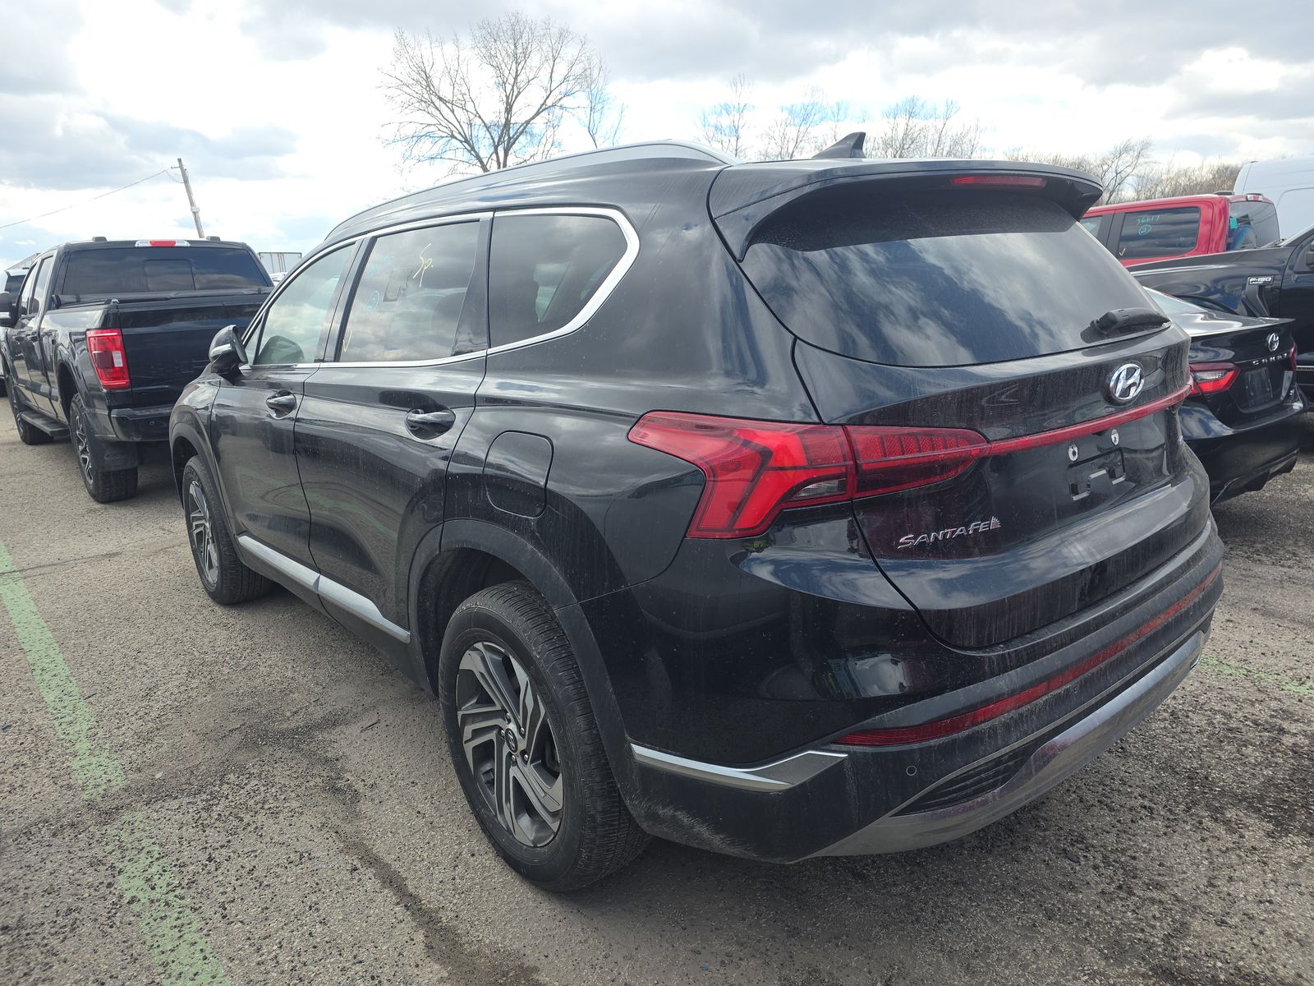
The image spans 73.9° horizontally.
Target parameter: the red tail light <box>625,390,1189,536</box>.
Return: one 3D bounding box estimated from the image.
[{"bbox_3d":[0.729,-0.183,1.803,1.720,0.200,0.440,-15,17,-37],"label":"red tail light"}]

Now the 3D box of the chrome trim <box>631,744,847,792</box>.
[{"bbox_3d":[0.120,0.431,1.445,0.140,0.130,0.420,-15,17,-37],"label":"chrome trim"}]

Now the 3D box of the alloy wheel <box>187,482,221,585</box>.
[{"bbox_3d":[-2.070,0.177,4.176,0.170,0.480,0.480,-15,17,-37],"label":"alloy wheel"}]

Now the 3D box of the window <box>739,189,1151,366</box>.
[{"bbox_3d":[0.722,-0.447,1.807,1.350,0.450,0.100,-15,-22,-37],"label":"window"}]

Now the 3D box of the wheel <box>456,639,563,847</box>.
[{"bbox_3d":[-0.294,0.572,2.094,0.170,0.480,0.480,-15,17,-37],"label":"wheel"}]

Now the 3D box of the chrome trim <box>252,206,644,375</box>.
[{"bbox_3d":[-0.803,-0.535,2.499,0.170,0.425,2.330,-13,16,-38],"label":"chrome trim"}]

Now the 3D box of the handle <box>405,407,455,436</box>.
[{"bbox_3d":[-0.535,-0.159,2.024,0.055,0.052,0.230,-13,16,-38],"label":"handle"}]

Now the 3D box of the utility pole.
[{"bbox_3d":[-25.680,-13.999,49.662,0.320,9.550,0.320,-17,18,-23],"label":"utility pole"}]

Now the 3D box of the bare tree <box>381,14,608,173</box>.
[{"bbox_3d":[-7.963,-16.589,44.891,10.800,14.500,10.500,-6,14,-8],"label":"bare tree"}]

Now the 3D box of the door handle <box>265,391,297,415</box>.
[{"bbox_3d":[-1.240,-0.291,2.872,0.055,0.052,0.230,-13,16,-38],"label":"door handle"}]

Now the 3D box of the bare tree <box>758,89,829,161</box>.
[{"bbox_3d":[7.178,-15.225,45.870,3.900,11.301,3.900,-13,16,-38],"label":"bare tree"}]

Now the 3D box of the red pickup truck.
[{"bbox_3d":[4.767,-1.822,8.754,2.050,1.960,5.900,-13,16,-38],"label":"red pickup truck"}]

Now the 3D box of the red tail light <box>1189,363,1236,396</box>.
[{"bbox_3d":[2.439,-0.543,4.066,0.500,0.160,0.260,-13,16,-38],"label":"red tail light"}]

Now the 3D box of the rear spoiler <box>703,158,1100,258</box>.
[{"bbox_3d":[0.648,-0.638,1.936,1.310,0.220,0.330,-13,16,-38],"label":"rear spoiler"}]

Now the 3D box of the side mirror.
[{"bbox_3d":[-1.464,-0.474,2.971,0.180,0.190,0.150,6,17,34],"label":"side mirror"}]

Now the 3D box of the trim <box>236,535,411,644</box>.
[{"bbox_3d":[-1.210,0.284,3.007,0.045,0.075,1.680,-13,16,-38],"label":"trim"}]

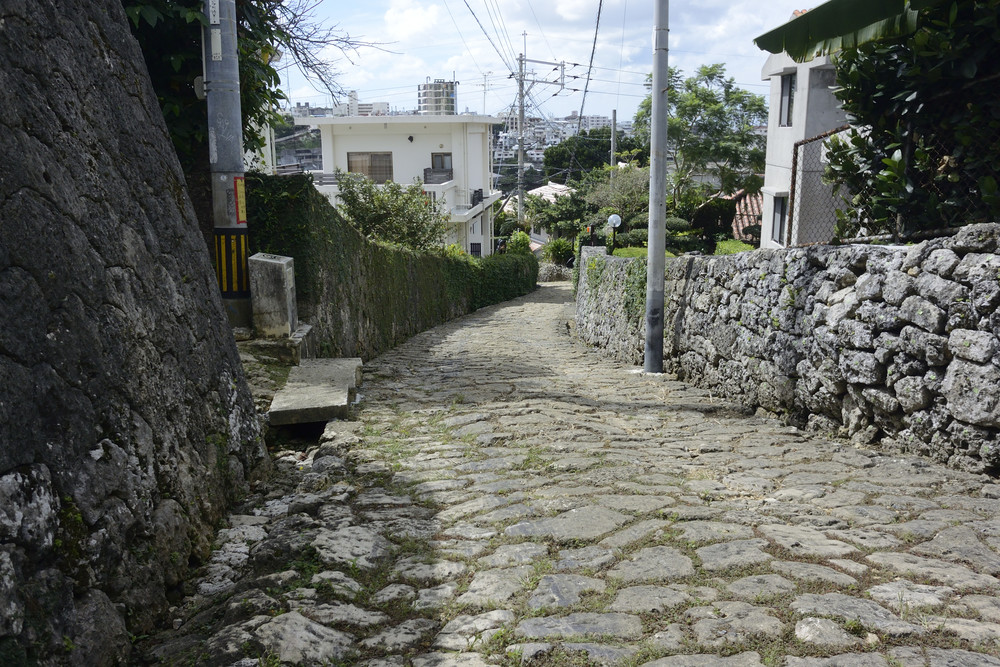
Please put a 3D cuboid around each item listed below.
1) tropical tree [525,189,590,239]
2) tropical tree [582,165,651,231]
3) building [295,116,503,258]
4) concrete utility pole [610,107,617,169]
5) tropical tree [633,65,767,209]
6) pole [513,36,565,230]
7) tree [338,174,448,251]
[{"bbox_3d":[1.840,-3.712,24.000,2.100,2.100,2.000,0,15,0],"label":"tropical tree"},{"bbox_3d":[3.211,-3.662,20.500,1.900,2.100,1.800,0,15,0],"label":"tropical tree"},{"bbox_3d":[-3.600,-5.079,28.991,6.200,6.200,8.400,2,15,8],"label":"building"},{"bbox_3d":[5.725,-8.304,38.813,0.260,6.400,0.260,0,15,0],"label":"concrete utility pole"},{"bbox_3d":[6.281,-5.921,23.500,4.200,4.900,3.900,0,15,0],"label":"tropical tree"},{"bbox_3d":[1.875,-9.449,37.500,0.700,9.300,2.900,12,19,38],"label":"pole"},{"bbox_3d":[-2.097,-2.165,14.500,2.150,2.000,2.000,0,15,0],"label":"tree"}]

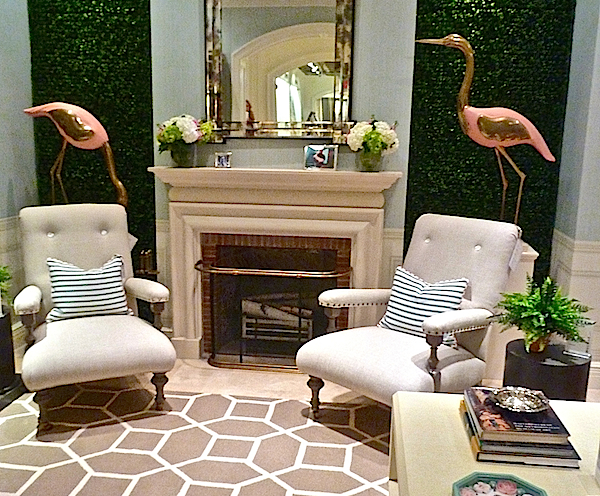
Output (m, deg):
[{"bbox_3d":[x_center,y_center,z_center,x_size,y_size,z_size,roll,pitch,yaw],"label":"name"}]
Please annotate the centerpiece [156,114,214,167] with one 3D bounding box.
[{"bbox_3d":[-0.702,-0.654,3.547,0.355,0.326,0.282,2,10,6],"label":"centerpiece"}]

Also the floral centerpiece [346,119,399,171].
[{"bbox_3d":[0.471,-0.666,3.726,0.330,0.343,0.281,2,10,6],"label":"floral centerpiece"}]

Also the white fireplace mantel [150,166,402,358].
[{"bbox_3d":[-0.171,0.143,3.946,1.638,1.335,0.266,2,10,6],"label":"white fireplace mantel"}]

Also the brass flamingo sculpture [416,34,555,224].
[{"bbox_3d":[1.090,-0.630,3.441,0.839,1.225,0.214,2,10,6],"label":"brass flamingo sculpture"}]

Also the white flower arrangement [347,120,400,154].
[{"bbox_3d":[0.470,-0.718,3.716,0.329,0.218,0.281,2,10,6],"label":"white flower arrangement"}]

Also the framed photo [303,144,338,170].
[{"bbox_3d":[0.133,-0.585,3.745,0.220,0.163,0.073,2,10,6],"label":"framed photo"}]

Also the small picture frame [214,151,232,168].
[{"bbox_3d":[-0.473,-0.539,3.546,0.112,0.115,0.058,2,10,6],"label":"small picture frame"}]

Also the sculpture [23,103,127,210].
[{"bbox_3d":[-1.446,-0.518,3.751,0.681,0.827,0.214,2,10,6],"label":"sculpture"}]

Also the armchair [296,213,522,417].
[{"bbox_3d":[0.587,0.390,3.049,0.729,0.992,1.040,11,14,43],"label":"armchair"}]

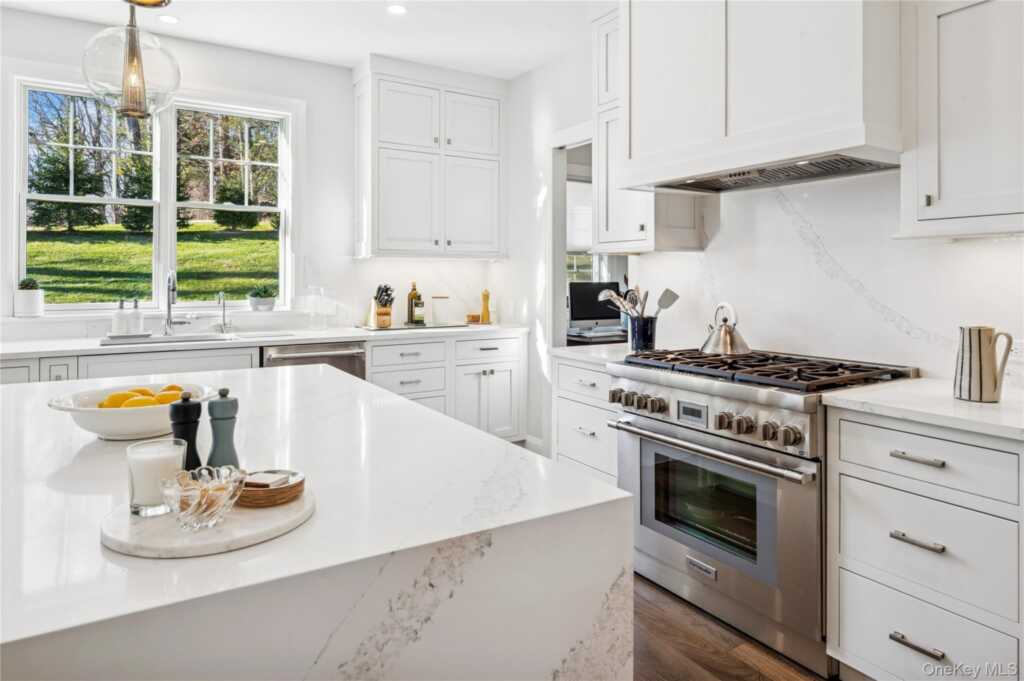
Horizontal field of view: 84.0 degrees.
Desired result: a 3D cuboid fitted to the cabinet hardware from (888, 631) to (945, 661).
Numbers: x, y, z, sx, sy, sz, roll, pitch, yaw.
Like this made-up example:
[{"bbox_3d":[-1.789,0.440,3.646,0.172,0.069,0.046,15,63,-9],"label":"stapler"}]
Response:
[{"bbox_3d":[1.139,0.859,1.600,0.033,0.015,0.136,-2,4,-31],"label":"cabinet hardware"}]

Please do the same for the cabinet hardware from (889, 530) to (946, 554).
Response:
[{"bbox_3d":[1.142,0.565,1.597,0.033,0.014,0.137,-3,5,-35],"label":"cabinet hardware"}]

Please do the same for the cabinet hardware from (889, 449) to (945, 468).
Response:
[{"bbox_3d":[1.142,0.332,1.597,0.033,0.014,0.137,-3,5,-35],"label":"cabinet hardware"}]

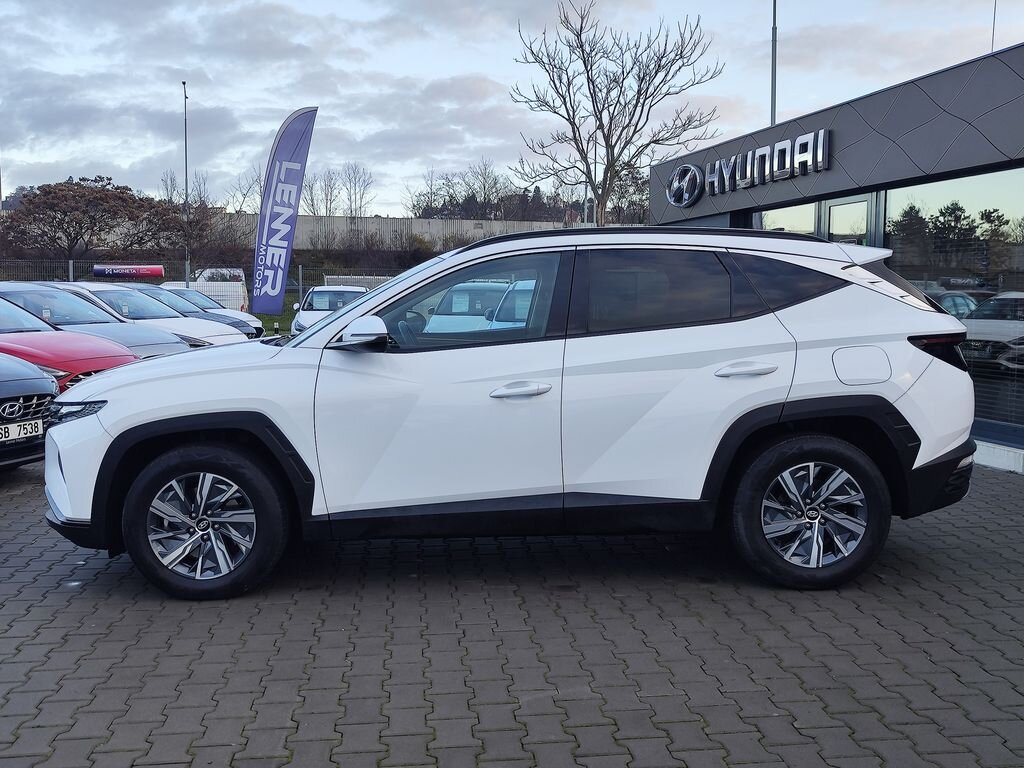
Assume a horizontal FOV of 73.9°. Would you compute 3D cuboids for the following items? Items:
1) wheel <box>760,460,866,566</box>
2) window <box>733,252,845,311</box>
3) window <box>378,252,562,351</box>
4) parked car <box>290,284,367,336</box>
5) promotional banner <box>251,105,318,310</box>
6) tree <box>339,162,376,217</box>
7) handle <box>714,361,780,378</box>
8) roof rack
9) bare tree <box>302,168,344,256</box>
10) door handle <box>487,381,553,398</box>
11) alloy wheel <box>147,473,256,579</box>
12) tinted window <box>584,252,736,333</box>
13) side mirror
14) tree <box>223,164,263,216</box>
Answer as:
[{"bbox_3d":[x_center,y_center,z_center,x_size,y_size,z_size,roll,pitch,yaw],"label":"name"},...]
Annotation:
[{"bbox_3d":[1.345,0.578,3.105,0.470,0.470,0.170,-1,5,-2],"label":"wheel"},{"bbox_3d":[1.256,-0.466,3.090,0.510,0.260,0.080,1,-15,-8],"label":"window"},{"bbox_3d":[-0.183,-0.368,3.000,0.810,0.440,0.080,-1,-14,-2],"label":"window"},{"bbox_3d":[-3.634,-1.353,14.500,1.780,1.470,4.100,-2,6,-14],"label":"parked car"},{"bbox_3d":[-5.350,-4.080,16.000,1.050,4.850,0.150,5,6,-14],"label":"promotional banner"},{"bbox_3d":[-10.445,-11.865,46.000,2.570,6.220,2.570,-1,7,0],"label":"tree"},{"bbox_3d":[1.015,-0.063,2.945,0.272,0.075,0.055,-1,5,-2],"label":"handle"},{"bbox_3d":[0.609,-0.668,3.156,1.780,0.120,0.080,-1,7,-1],"label":"roof rack"},{"bbox_3d":[-12.744,-11.595,46.000,2.840,5.950,2.840,-1,7,0],"label":"bare tree"},{"bbox_3d":[0.038,0.020,2.895,0.265,0.060,0.055,-1,7,-1],"label":"door handle"},{"bbox_3d":[-1.343,0.604,3.026,0.465,0.465,0.190,-1,7,-1],"label":"alloy wheel"},{"bbox_3d":[0.646,-0.418,2.995,0.670,0.385,0.040,-1,-16,-1],"label":"tinted window"},{"bbox_3d":[-0.612,-0.205,2.788,0.220,0.165,0.240,-1,7,-1],"label":"side mirror"},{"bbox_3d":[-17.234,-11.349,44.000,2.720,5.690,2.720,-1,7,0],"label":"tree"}]

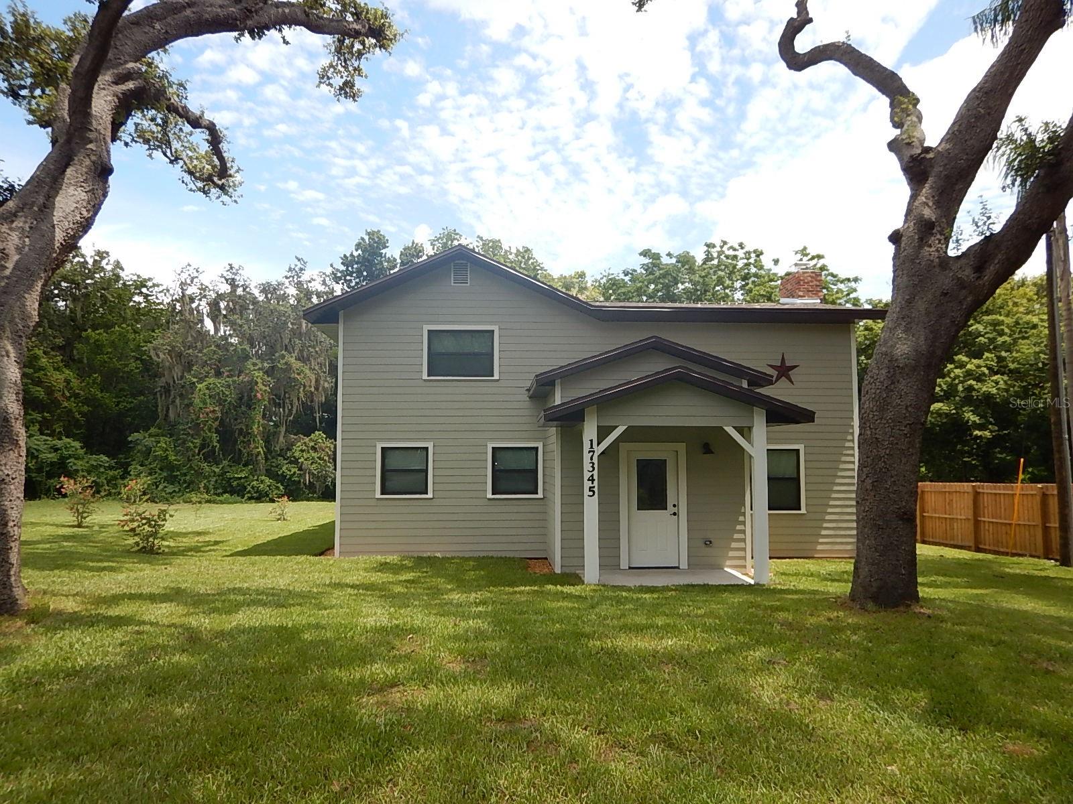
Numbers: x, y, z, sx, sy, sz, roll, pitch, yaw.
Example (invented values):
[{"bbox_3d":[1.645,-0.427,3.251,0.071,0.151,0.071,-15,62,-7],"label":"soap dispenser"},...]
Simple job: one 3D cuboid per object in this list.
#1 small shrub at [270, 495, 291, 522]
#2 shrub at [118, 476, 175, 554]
[{"bbox_3d":[-8.317,3.477,24.200,0.682,0.873,0.661,0,-4,-3],"label":"small shrub"},{"bbox_3d":[-8.349,2.428,15.900,1.200,1.612,1.164,0,-4,-3],"label":"shrub"}]

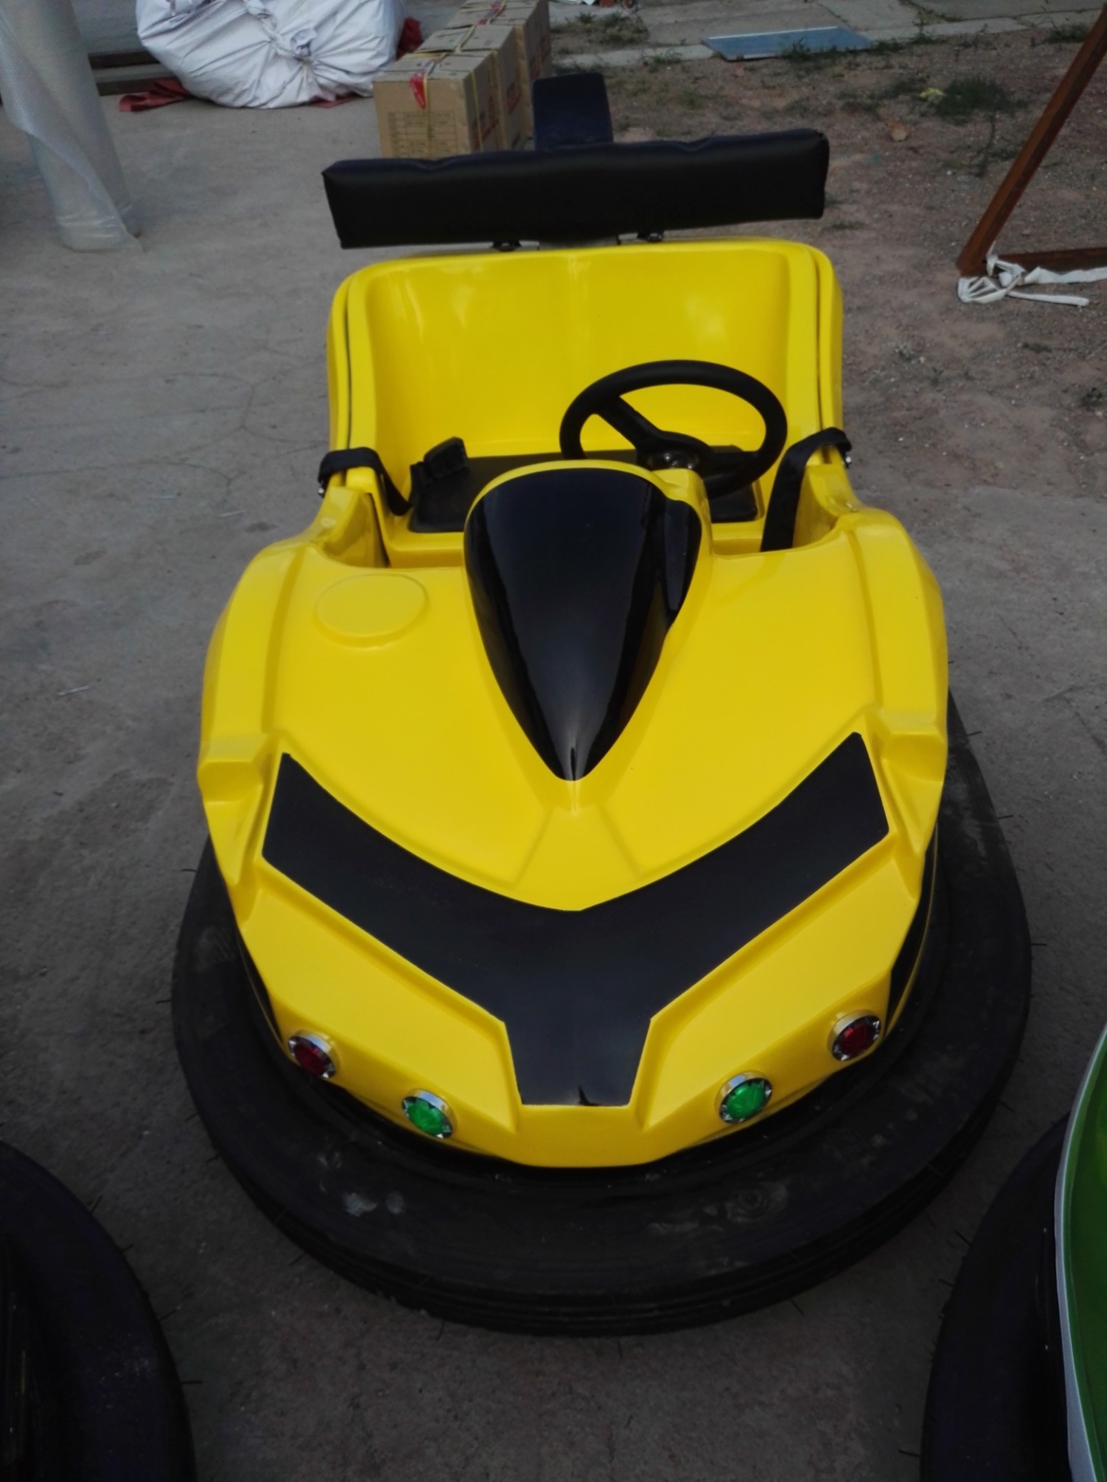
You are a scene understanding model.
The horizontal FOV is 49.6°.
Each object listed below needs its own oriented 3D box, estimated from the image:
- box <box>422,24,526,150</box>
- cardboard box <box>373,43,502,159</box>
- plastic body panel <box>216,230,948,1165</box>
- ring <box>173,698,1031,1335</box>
[{"bbox_3d":[-0.339,-2.676,5.024,0.339,0.468,0.446,1,41,7],"label":"box"},{"bbox_3d":[-0.436,-2.371,4.678,0.345,0.463,0.448,5,41,10],"label":"cardboard box"},{"bbox_3d":[0.026,-0.241,1.803,0.979,0.522,1.729,-2,40,2],"label":"plastic body panel"},{"bbox_3d":[0.065,0.003,1.975,1.183,0.228,1.933,-2,40,2],"label":"ring"}]

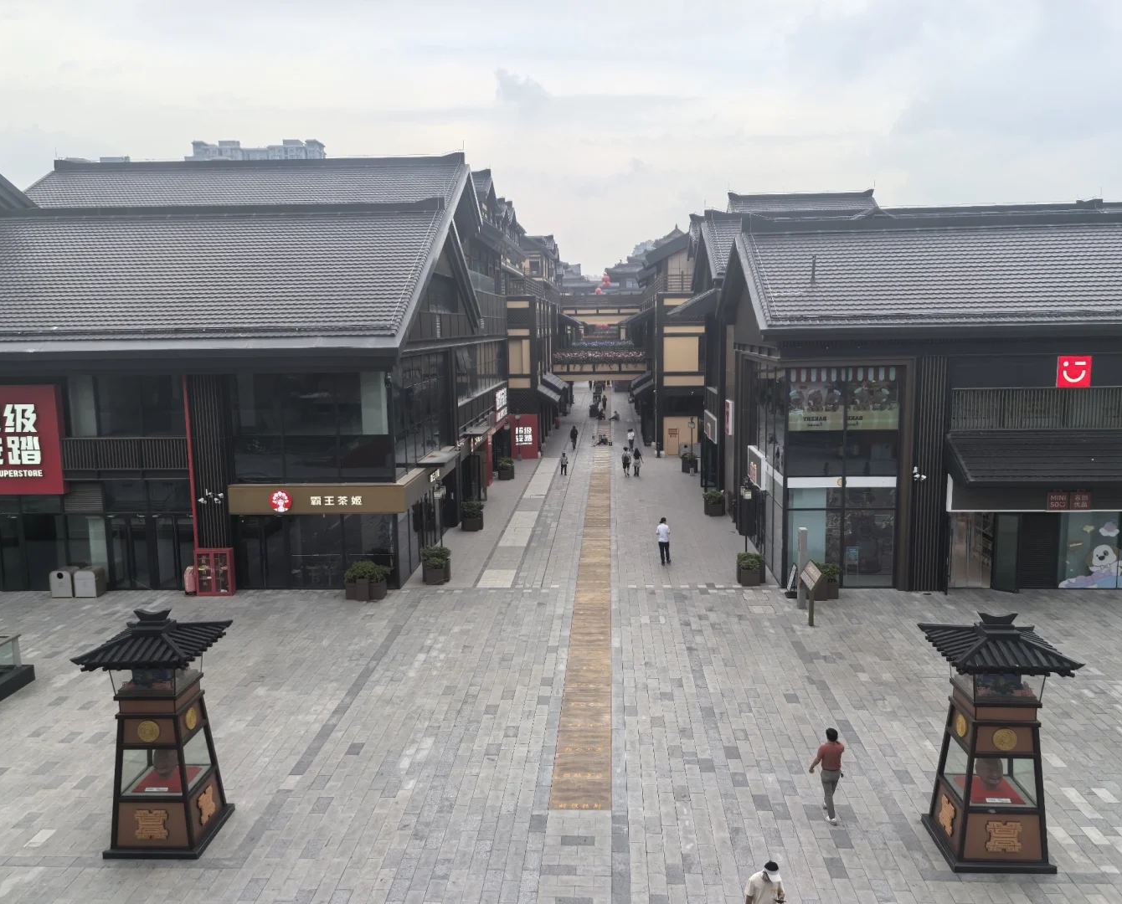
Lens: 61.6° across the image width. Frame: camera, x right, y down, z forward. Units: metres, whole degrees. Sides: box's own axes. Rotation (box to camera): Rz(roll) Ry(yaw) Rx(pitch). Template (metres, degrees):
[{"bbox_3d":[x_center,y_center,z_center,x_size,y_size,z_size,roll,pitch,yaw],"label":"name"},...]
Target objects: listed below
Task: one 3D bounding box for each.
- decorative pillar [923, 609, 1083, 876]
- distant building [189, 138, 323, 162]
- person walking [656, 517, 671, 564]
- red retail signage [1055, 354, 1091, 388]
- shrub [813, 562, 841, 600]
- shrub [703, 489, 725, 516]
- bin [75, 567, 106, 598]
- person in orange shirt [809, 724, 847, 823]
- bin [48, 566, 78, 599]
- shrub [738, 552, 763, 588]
[{"bbox_3d":[7.372,4.769,16.078,2.020,4.160,2.020,0,8,5],"label":"decorative pillar"},{"bbox_3d":[-135.517,-95.047,440.928,61.758,93.864,24.000,0,8,3],"label":"distant building"},{"bbox_3d":[3.937,3.398,35.764,0.560,1.770,0.500,1,8,12],"label":"person walking"},{"bbox_3d":[16.704,-2.598,30.599,1.070,1.030,0.120,0,8,3],"label":"red retail signage"},{"bbox_3d":[8.554,4.241,31.260,1.280,1.150,1.050,0,8,3],"label":"shrub"},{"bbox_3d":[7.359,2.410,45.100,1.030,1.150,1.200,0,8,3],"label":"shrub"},{"bbox_3d":[-16.350,4.523,32.759,0.760,0.960,0.720,0,8,3],"label":"bin"},{"bbox_3d":[4.934,5.880,17.303,0.640,1.710,0.620,-3,8,-13],"label":"person in orange shirt"},{"bbox_3d":[-17.218,4.530,32.806,0.760,0.960,0.720,0,8,3],"label":"bin"},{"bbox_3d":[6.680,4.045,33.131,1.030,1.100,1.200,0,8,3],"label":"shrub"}]

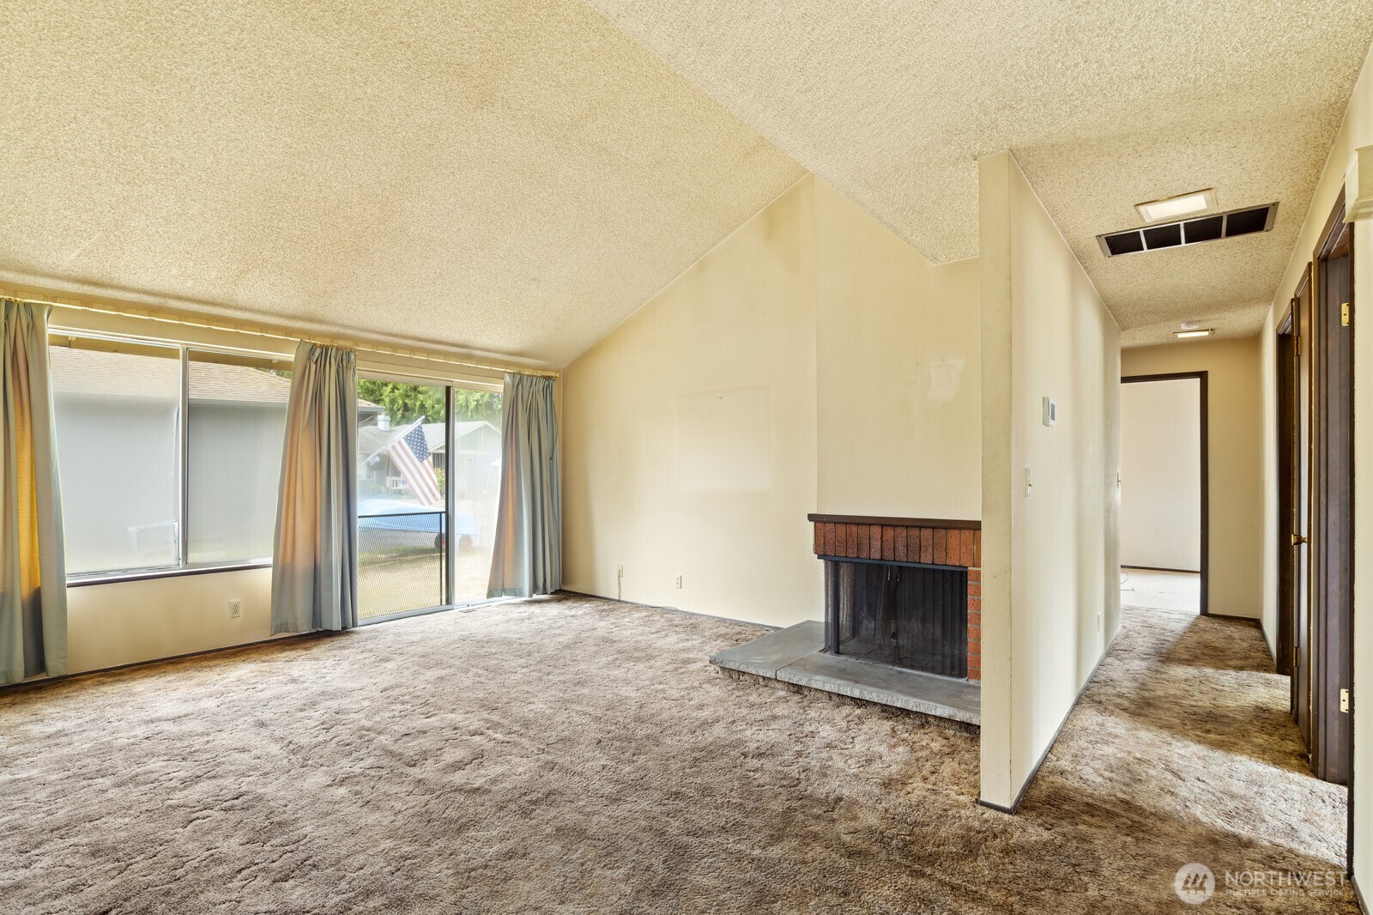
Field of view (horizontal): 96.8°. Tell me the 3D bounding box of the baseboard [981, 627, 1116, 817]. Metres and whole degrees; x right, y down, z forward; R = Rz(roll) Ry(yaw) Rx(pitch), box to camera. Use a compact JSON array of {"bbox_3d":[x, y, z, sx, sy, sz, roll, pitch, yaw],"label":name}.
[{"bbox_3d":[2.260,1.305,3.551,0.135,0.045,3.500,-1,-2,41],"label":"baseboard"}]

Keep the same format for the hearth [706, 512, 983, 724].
[{"bbox_3d":[1.213,0.841,3.723,1.690,0.970,1.240,-1,-2,39],"label":"hearth"}]

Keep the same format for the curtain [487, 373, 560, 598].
[{"bbox_3d":[-1.522,0.274,5.830,0.150,2.130,0.790,-1,-2,41],"label":"curtain"}]

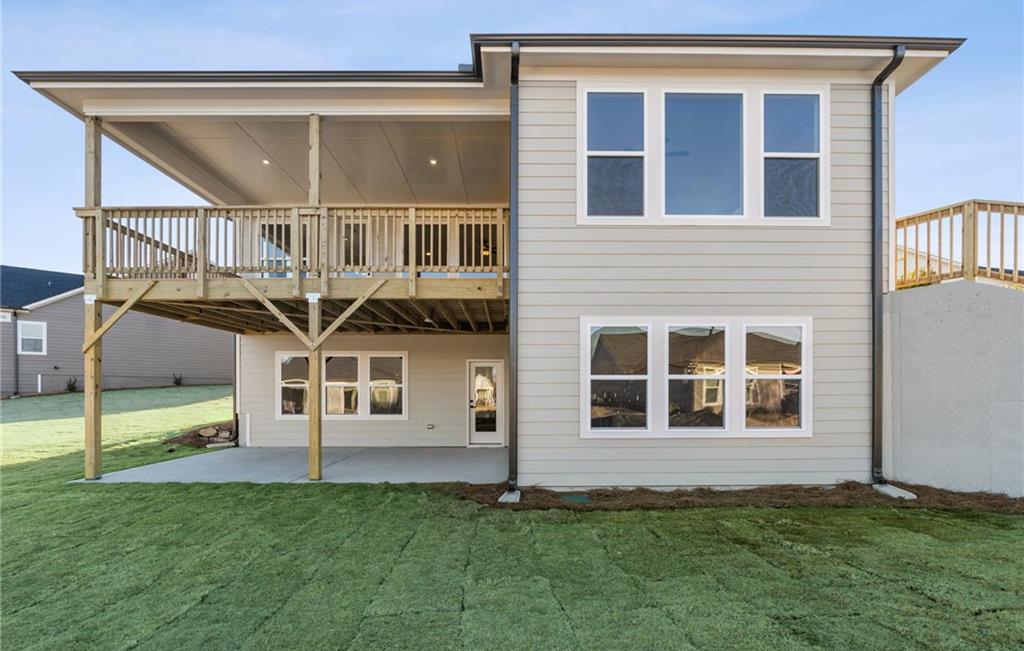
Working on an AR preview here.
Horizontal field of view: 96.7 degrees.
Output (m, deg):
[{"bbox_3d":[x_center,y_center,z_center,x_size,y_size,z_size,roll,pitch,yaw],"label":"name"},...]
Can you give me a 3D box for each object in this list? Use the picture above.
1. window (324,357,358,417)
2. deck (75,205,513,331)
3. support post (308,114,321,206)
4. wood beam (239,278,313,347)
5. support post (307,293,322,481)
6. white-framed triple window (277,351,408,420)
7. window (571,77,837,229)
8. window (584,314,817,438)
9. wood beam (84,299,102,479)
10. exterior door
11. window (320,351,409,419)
[{"bbox_3d":[-4.190,1.480,11.200,0.874,1.543,0.100,0,0,-1],"label":"window"},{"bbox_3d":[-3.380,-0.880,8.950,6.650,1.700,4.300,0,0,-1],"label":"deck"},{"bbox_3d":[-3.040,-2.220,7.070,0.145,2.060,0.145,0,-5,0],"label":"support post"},{"bbox_3d":[-3.612,-0.192,6.980,1.520,0.100,0.060,43,0,0],"label":"wood beam"},{"bbox_3d":[-3.057,0.965,7.080,0.155,2.860,0.155,0,0,-1],"label":"support post"},{"bbox_3d":[-4.178,1.480,11.200,3.261,1.715,0.100,0,0,-1],"label":"white-framed triple window"},{"bbox_3d":[2.712,-2.442,6.440,3.599,2.049,0.100,0,0,-1],"label":"window"},{"bbox_3d":[2.613,0.736,6.440,3.287,1.726,0.100,0,0,-1],"label":"window"},{"bbox_3d":[-6.511,0.965,7.080,0.155,2.830,0.155,0,0,-1],"label":"wood beam"},{"bbox_3d":[-0.642,1.925,11.200,0.891,2.141,0.100,0,0,-1],"label":"exterior door"},{"bbox_3d":[-3.642,1.480,11.200,2.190,1.715,0.100,0,0,-1],"label":"window"}]

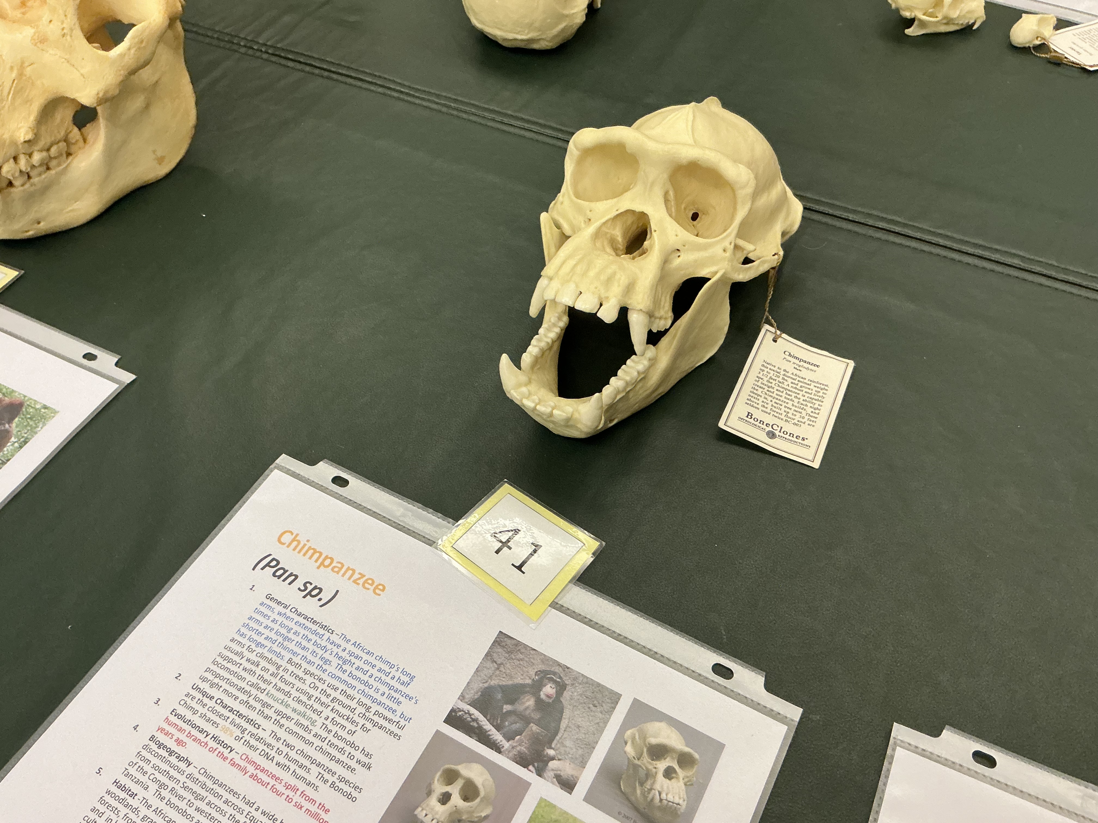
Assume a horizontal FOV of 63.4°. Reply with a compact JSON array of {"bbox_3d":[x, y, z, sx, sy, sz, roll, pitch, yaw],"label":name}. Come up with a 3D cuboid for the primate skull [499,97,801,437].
[{"bbox_3d":[0.058,-0.088,0.471,0.124,0.120,0.212,22,57,19],"label":"primate skull"}]

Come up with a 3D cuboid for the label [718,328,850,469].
[{"bbox_3d":[0.128,-0.009,0.473,0.053,0.008,0.079,24,56,10],"label":"label"}]

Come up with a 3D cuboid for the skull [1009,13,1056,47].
[{"bbox_3d":[0.362,-0.286,0.664,0.036,0.024,0.028,-36,58,-22],"label":"skull"}]

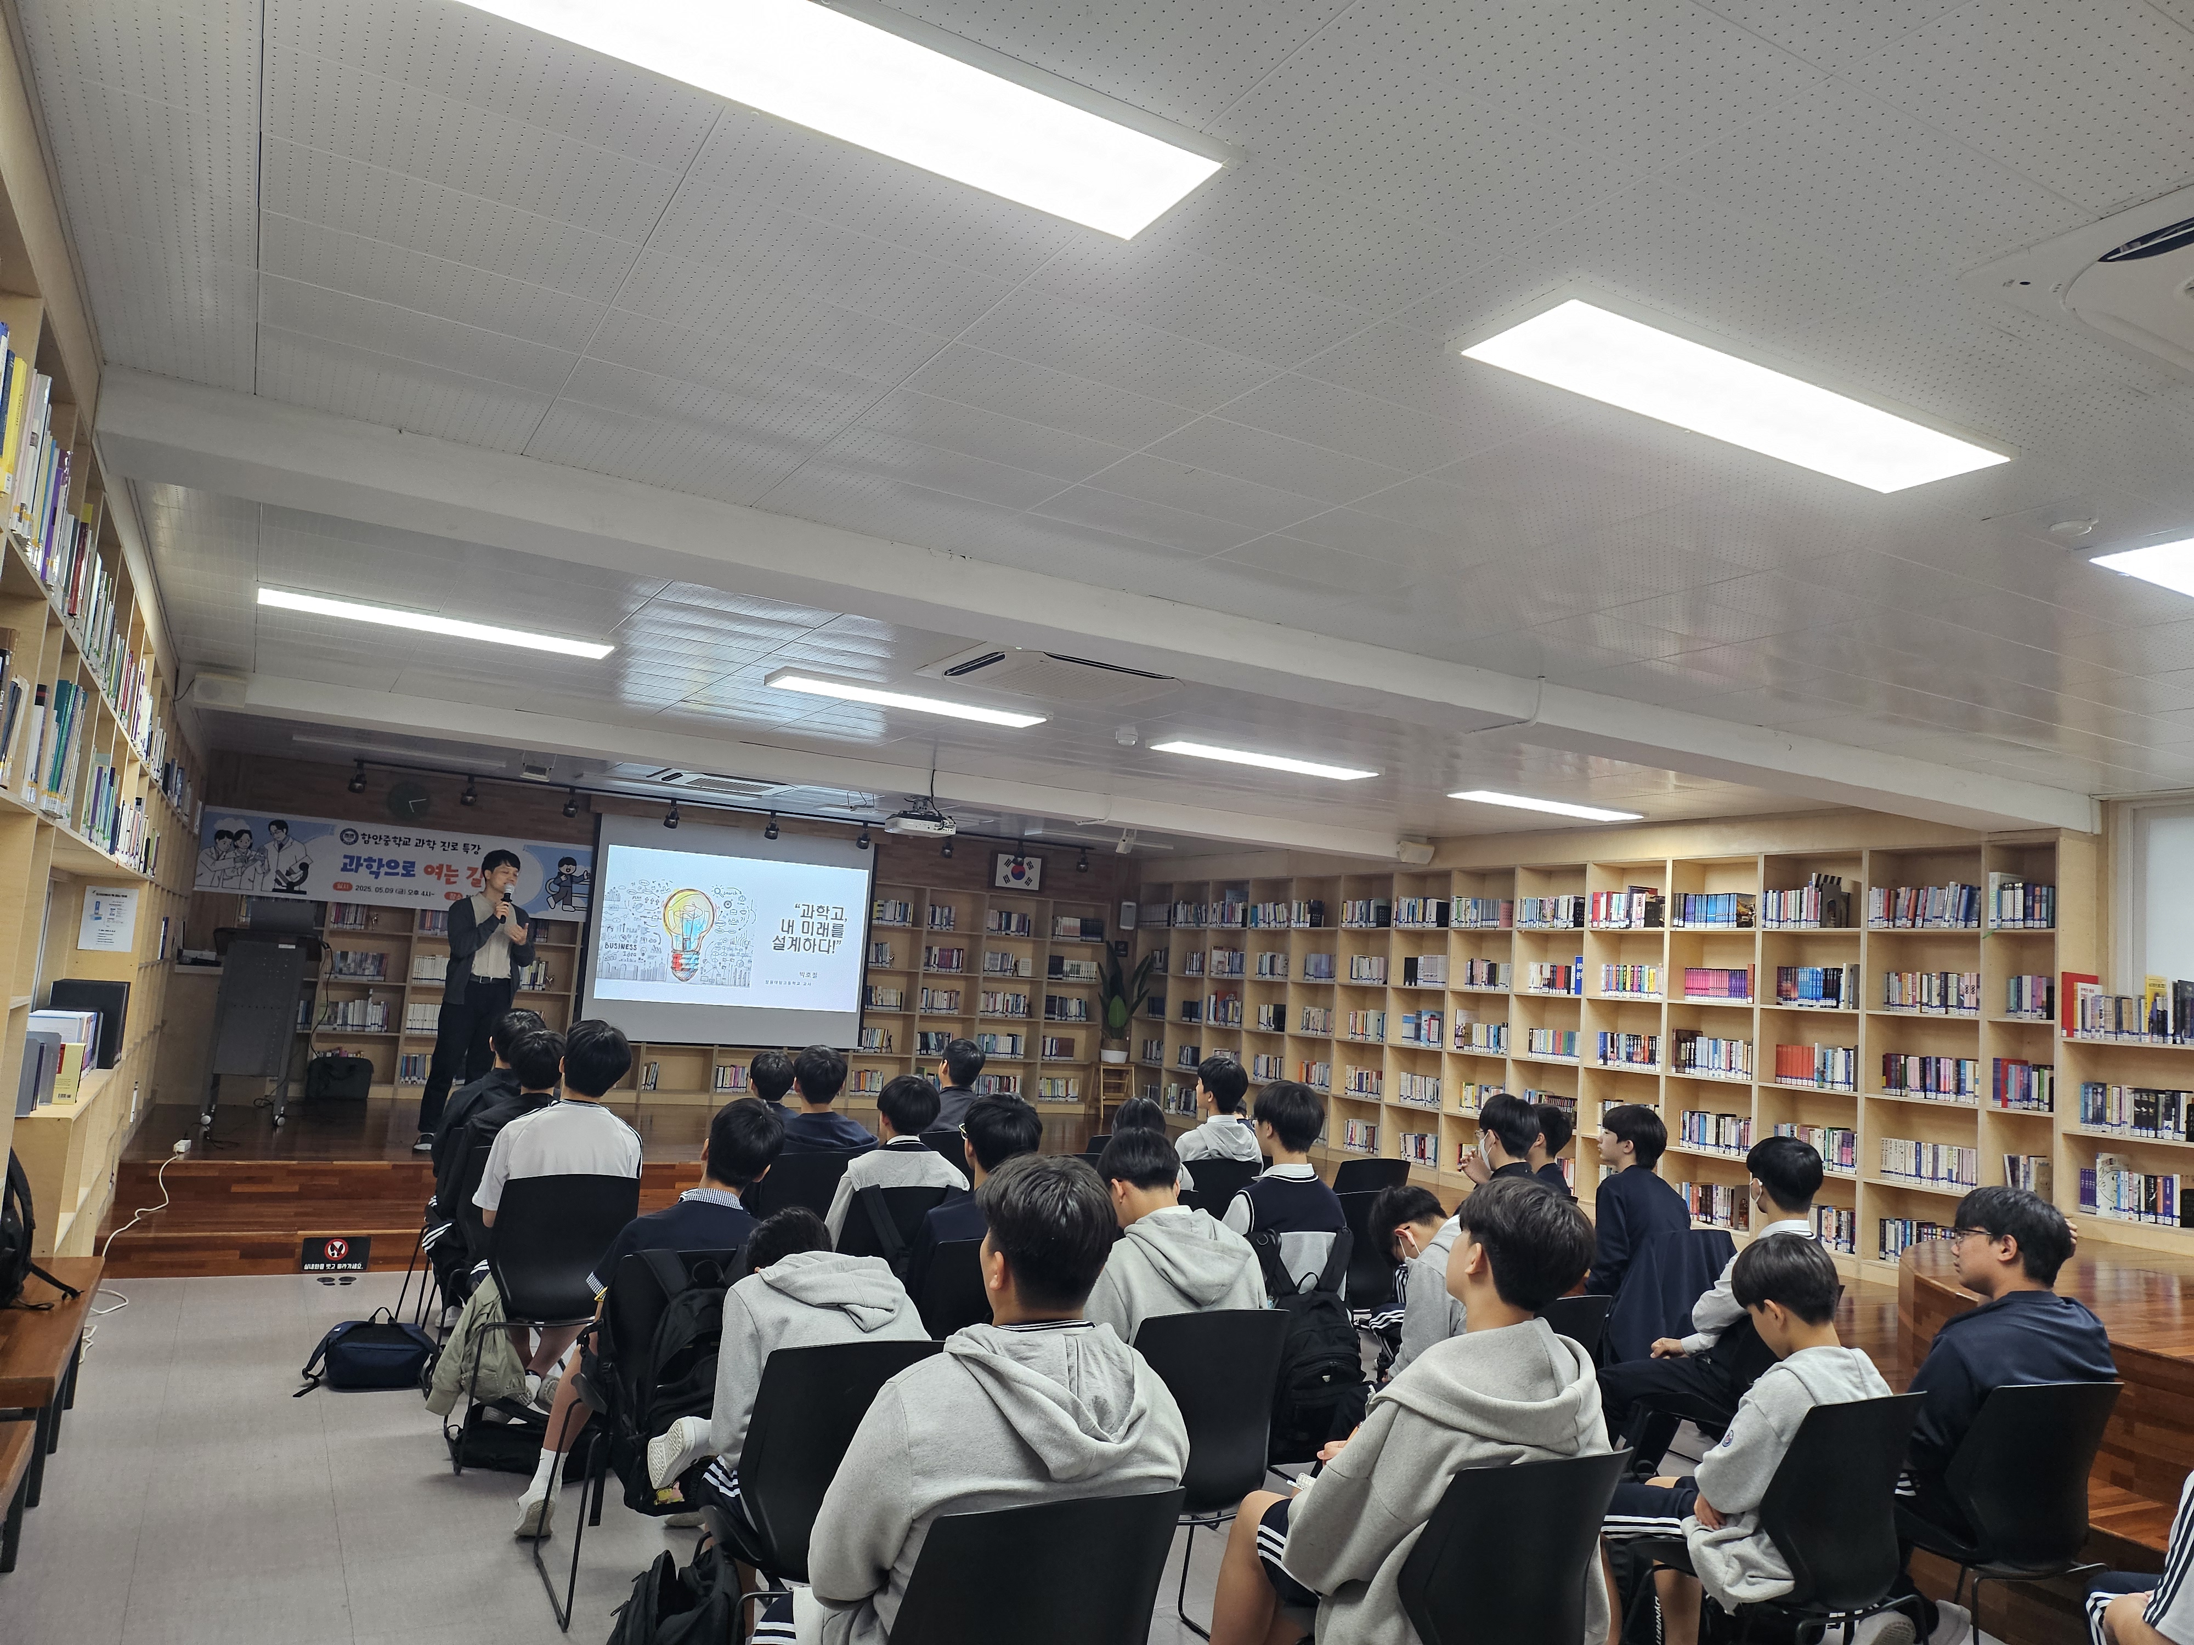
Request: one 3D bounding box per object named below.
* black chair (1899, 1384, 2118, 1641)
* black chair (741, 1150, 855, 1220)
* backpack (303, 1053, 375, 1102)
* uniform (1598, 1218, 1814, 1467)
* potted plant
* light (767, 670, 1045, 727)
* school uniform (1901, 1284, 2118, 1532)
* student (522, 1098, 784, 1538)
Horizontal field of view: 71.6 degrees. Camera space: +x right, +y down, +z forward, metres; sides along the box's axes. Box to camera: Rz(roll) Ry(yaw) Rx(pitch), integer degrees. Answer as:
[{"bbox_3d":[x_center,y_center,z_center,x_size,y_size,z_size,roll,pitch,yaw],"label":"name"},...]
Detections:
[{"bbox_3d":[2.025,1.692,3.565,0.500,0.840,0.540,7,-7,-22],"label":"black chair"},{"bbox_3d":[-1.211,1.718,6.009,0.500,0.860,0.560,7,-7,-29],"label":"black chair"},{"bbox_3d":[-5.272,1.785,10.594,0.440,0.310,0.200,7,-7,-29],"label":"backpack"},{"bbox_3d":[1.887,1.661,4.695,0.560,0.900,0.640,9,-8,-38],"label":"uniform"},{"bbox_3d":[0.265,1.621,13.597,0.500,1.060,0.460,4,-6,0],"label":"potted plant"},{"bbox_3d":[-0.819,-0.555,6.846,1.270,0.045,0.295,7,-7,-28],"label":"light"},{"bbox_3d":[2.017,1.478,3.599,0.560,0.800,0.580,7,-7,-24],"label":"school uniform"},{"bbox_3d":[-1.173,1.343,4.136,0.520,1.220,0.700,7,-7,-29],"label":"student"}]

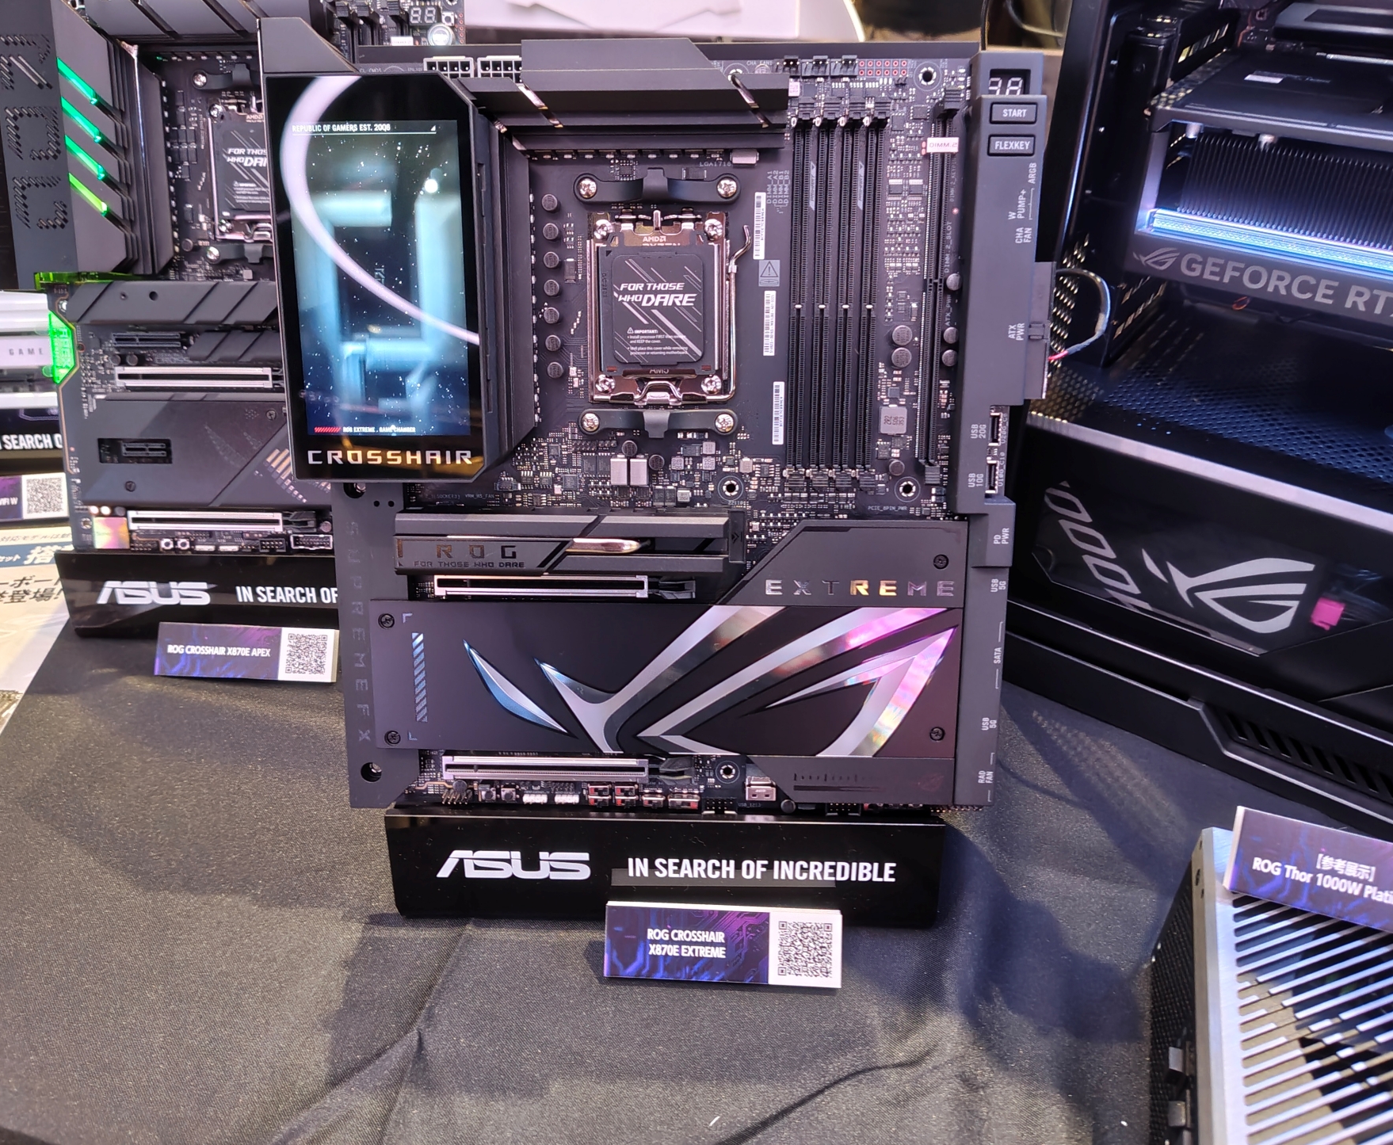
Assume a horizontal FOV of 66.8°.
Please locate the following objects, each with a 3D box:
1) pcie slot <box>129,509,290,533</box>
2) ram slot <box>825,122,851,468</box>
[{"bbox_3d":[-0.282,-0.030,0.613,0.089,0.010,0.011,0,10,1],"label":"pcie slot"},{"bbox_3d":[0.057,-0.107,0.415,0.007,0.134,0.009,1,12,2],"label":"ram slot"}]

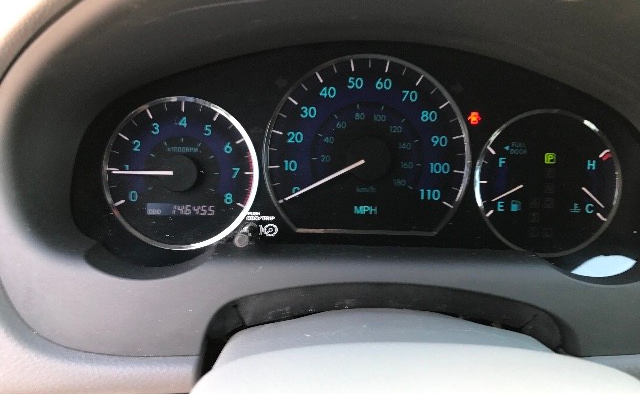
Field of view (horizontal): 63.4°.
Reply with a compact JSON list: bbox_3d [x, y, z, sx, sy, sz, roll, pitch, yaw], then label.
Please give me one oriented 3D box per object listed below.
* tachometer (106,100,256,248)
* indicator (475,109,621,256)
[{"bbox_3d":[-0.092,-0.016,0.347,0.102,0.102,0.018,1,-1,-3],"label":"tachometer"},{"bbox_3d":[0.157,-0.010,0.359,0.102,0.102,0.018,1,-1,-3],"label":"indicator"}]

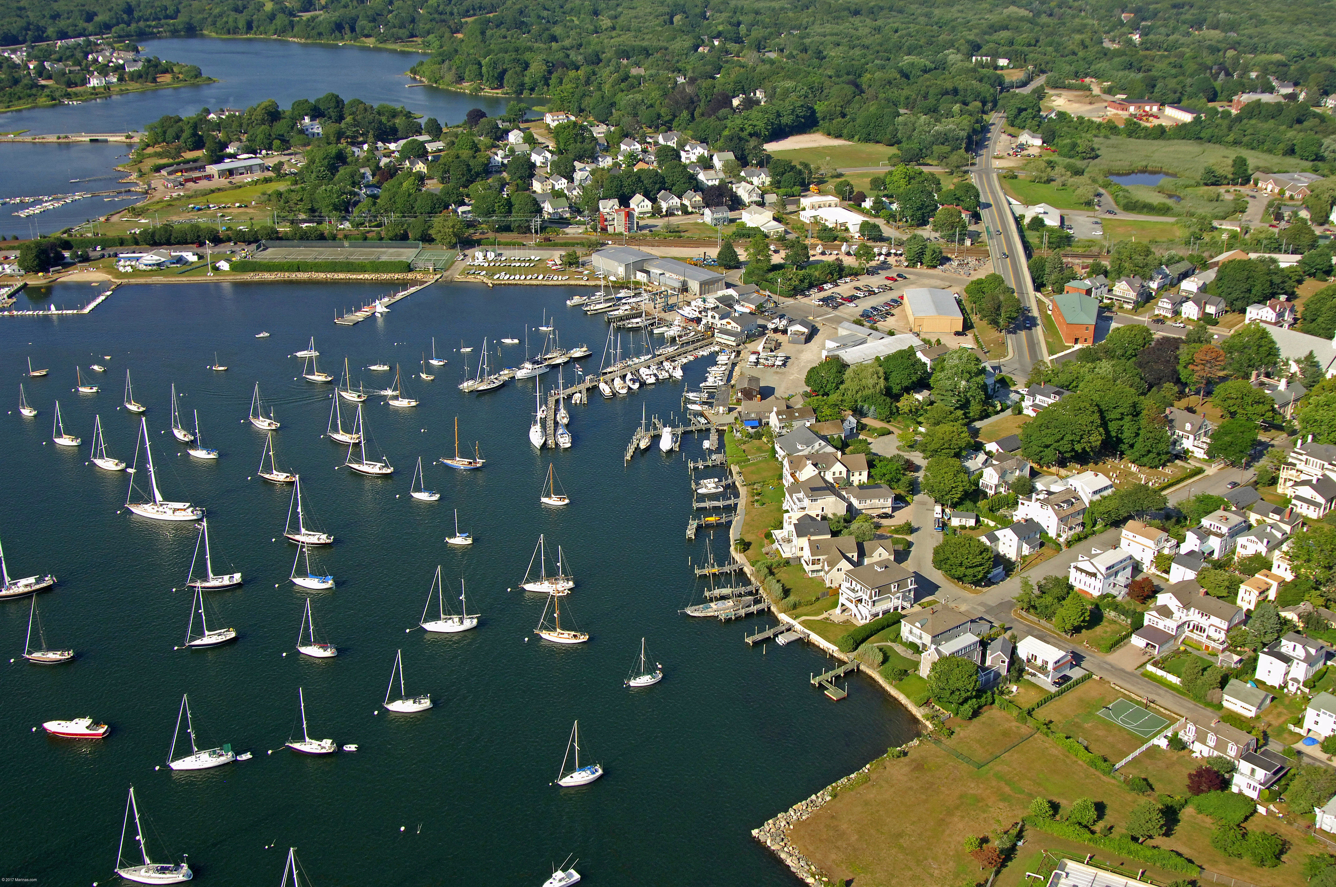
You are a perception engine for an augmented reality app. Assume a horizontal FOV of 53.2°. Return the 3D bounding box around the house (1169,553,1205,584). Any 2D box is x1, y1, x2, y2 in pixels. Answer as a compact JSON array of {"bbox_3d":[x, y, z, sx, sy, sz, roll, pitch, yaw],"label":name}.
[{"bbox_3d":[133.940,32.590,341.900,6.200,7.100,7.200,-20,30,-38],"label":"house"}]

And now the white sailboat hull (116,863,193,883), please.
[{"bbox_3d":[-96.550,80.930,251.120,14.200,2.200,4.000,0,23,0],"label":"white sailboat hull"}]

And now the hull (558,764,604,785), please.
[{"bbox_3d":[-18.300,69.340,277.420,9.900,2.000,3.100,-12,26,-25],"label":"hull"}]

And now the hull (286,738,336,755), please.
[{"bbox_3d":[-72.630,61.830,271.770,10.660,2.300,3.400,2,23,8],"label":"hull"}]

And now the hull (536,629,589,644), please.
[{"bbox_3d":[-24.380,44.130,307.680,12.200,1.900,3.200,3,23,7],"label":"hull"}]

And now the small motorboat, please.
[{"bbox_3d":[-121.110,57.970,272.920,13.300,2.800,3.500,1,22,3],"label":"small motorboat"}]

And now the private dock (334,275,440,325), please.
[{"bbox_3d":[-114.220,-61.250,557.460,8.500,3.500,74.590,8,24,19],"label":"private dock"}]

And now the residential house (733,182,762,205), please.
[{"bbox_3d":[42.230,-131.150,700.110,8.800,9.300,19.000,-8,24,-17],"label":"residential house"}]

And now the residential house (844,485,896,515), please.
[{"bbox_3d":[55.606,15.070,369.287,11.300,7.340,8.250,-5,23,-12],"label":"residential house"}]

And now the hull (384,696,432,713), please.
[{"bbox_3d":[-54.690,54.970,281.380,10.000,1.900,3.200,-3,23,-6],"label":"hull"}]

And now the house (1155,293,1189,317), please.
[{"bbox_3d":[196.590,-54.750,520.920,6.900,7.700,11.500,20,30,40],"label":"house"}]

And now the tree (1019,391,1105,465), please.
[{"bbox_3d":[119.890,-2.730,407.540,24.500,20.000,24.500,0,23,0],"label":"tree"}]

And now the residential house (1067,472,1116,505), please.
[{"bbox_3d":[116.540,12.380,368.130,9.400,7.500,8.100,-16,27,-31],"label":"residential house"}]

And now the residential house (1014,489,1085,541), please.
[{"bbox_3d":[102.390,17.560,351.810,11.500,9.400,15.200,-16,27,-34],"label":"residential house"}]

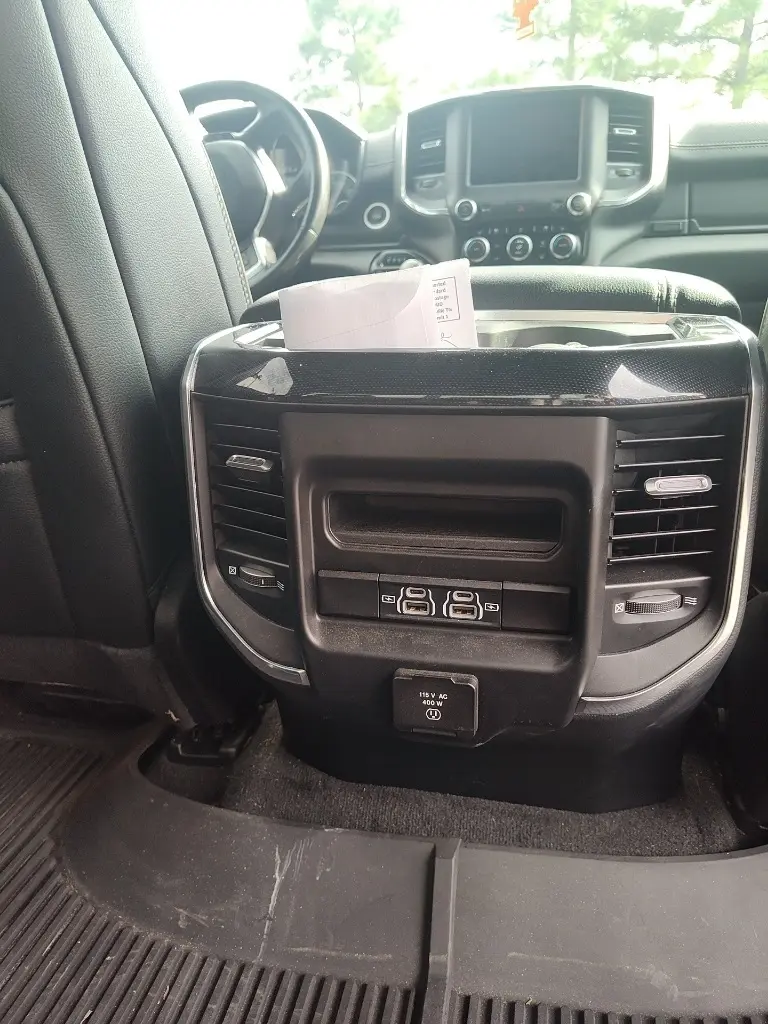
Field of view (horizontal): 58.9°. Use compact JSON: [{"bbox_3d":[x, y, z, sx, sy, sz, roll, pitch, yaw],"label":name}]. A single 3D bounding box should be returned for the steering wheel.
[{"bbox_3d":[-0.266,-0.478,1.062,0.386,0.386,0.090,3,-6,13],"label":"steering wheel"}]

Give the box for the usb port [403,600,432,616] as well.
[{"bbox_3d":[0.021,0.059,0.429,0.016,0.009,0.010,3,21,13],"label":"usb port"}]

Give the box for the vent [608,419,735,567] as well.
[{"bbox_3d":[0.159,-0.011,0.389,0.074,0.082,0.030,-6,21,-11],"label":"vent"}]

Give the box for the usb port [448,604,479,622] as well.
[{"bbox_3d":[0.050,0.061,0.422,0.016,0.009,0.010,3,21,13],"label":"usb port"}]

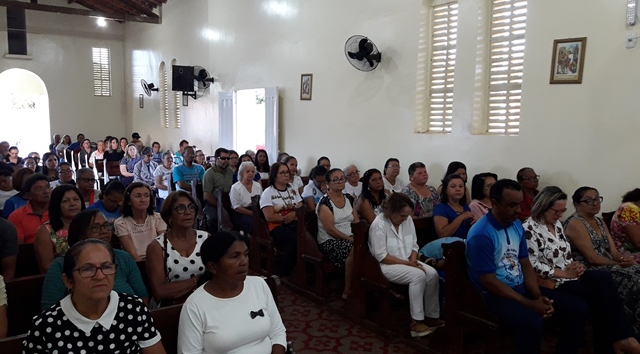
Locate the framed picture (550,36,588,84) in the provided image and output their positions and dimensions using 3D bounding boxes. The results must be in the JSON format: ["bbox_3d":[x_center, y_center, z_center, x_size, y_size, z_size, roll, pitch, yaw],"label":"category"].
[{"bbox_3d":[2.571,-1.197,5.356,0.030,0.455,0.340,-5,11,-36],"label":"framed picture"}]

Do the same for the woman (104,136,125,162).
[{"bbox_3d":[-4.373,-0.208,11.156,0.450,1.250,0.600,-4,7,-36],"label":"woman"}]

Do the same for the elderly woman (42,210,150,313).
[{"bbox_3d":[-1.086,0.763,2.649,0.550,1.200,0.740,-4,8,-34],"label":"elderly woman"}]

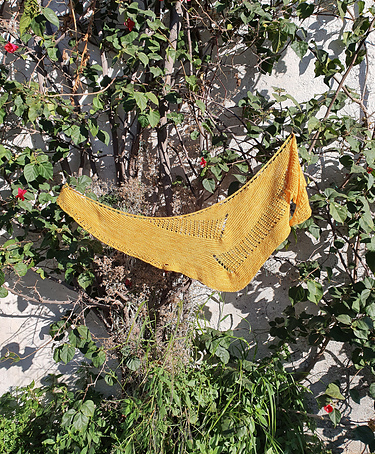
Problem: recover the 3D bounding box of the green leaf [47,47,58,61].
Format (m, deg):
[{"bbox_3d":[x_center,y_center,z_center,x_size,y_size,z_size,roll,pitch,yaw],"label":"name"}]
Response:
[{"bbox_3d":[-0.676,-0.864,1.880,0.058,0.071,0.030,-11,-15,-3],"label":"green leaf"}]

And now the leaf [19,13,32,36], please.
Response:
[{"bbox_3d":[-0.798,-0.998,1.850,0.069,0.108,0.035,1,4,10],"label":"leaf"}]

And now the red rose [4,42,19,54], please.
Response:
[{"bbox_3d":[-0.867,-0.884,1.850,0.069,0.059,0.055,0,4,0],"label":"red rose"}]

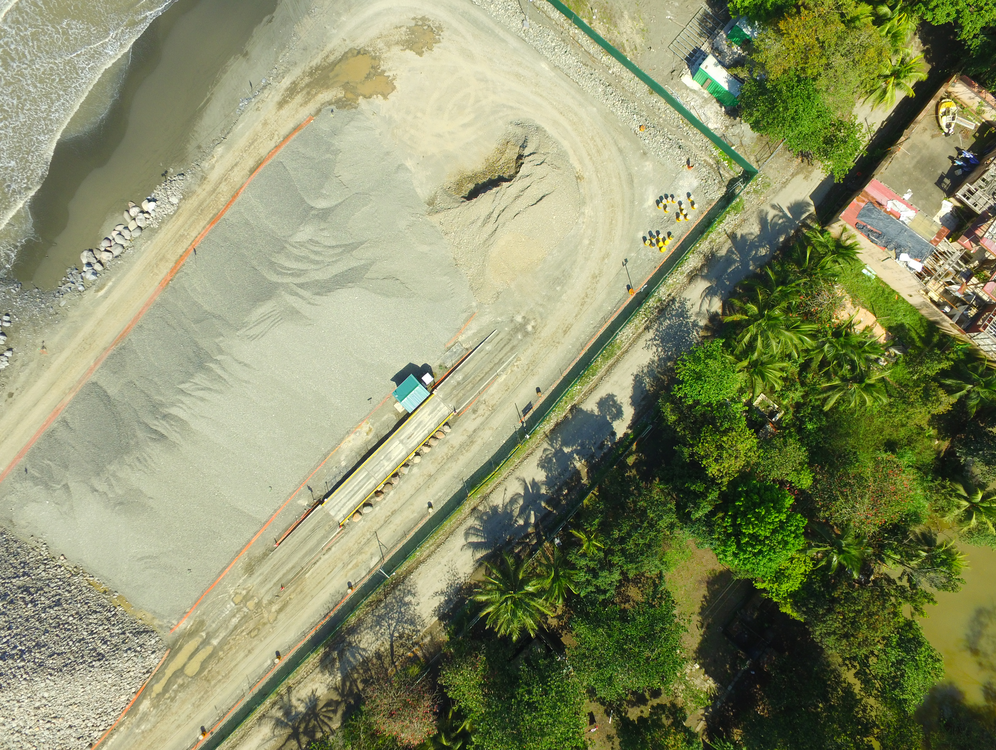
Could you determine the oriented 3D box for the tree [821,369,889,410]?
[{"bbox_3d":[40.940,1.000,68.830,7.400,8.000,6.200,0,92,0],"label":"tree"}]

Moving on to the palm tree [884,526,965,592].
[{"bbox_3d":[49.470,21.310,69.500,8.800,8.000,7.000,0,92,0],"label":"palm tree"}]

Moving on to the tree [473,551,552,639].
[{"bbox_3d":[1.680,25.010,69.170,9.200,9.500,10.100,0,92,0],"label":"tree"}]

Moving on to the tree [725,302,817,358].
[{"bbox_3d":[30.520,-5.100,68.030,9.600,9.300,7.200,0,92,0],"label":"tree"}]

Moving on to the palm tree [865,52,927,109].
[{"bbox_3d":[44.130,-32.790,67.110,7.000,9.000,6.600,0,92,0],"label":"palm tree"}]

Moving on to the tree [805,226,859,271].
[{"bbox_3d":[38.220,-14.530,68.400,6.400,7.800,5.600,0,92,0],"label":"tree"}]

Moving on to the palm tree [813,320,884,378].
[{"bbox_3d":[39.870,-3.000,68.500,7.800,8.400,6.600,0,92,0],"label":"palm tree"}]

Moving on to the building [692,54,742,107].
[{"bbox_3d":[26.890,-35.710,70.240,5.900,2.750,2.300,40,92,-1],"label":"building"}]

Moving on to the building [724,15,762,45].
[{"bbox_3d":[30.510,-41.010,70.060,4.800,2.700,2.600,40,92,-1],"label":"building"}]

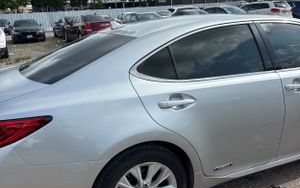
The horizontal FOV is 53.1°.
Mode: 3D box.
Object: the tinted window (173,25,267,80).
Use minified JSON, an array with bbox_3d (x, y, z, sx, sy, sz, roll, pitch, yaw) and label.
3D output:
[{"bbox_3d":[0.472,-0.305,2.134,0.730,0.360,0.060,-9,-12,-19],"label":"tinted window"}]

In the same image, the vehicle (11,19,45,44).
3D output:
[{"bbox_3d":[-8.350,-4.201,19.928,1.860,1.450,4.800,-11,17,-24],"label":"vehicle"}]

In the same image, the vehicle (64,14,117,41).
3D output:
[{"bbox_3d":[-3.609,-3.788,17.265,1.880,1.500,4.900,-11,17,-27],"label":"vehicle"}]

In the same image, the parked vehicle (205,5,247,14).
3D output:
[{"bbox_3d":[4.715,-4.493,18.231,1.830,1.480,4.700,-9,17,-20],"label":"parked vehicle"}]

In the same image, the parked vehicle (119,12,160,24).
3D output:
[{"bbox_3d":[-0.308,-3.866,16.981,1.830,1.470,4.700,-9,16,-19],"label":"parked vehicle"}]

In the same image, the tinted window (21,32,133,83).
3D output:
[{"bbox_3d":[-0.652,-0.339,2.506,0.800,0.100,1.200,-31,22,-11],"label":"tinted window"}]

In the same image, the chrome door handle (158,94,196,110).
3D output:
[{"bbox_3d":[0.179,0.057,1.952,0.260,0.085,0.060,-9,16,-19],"label":"chrome door handle"}]

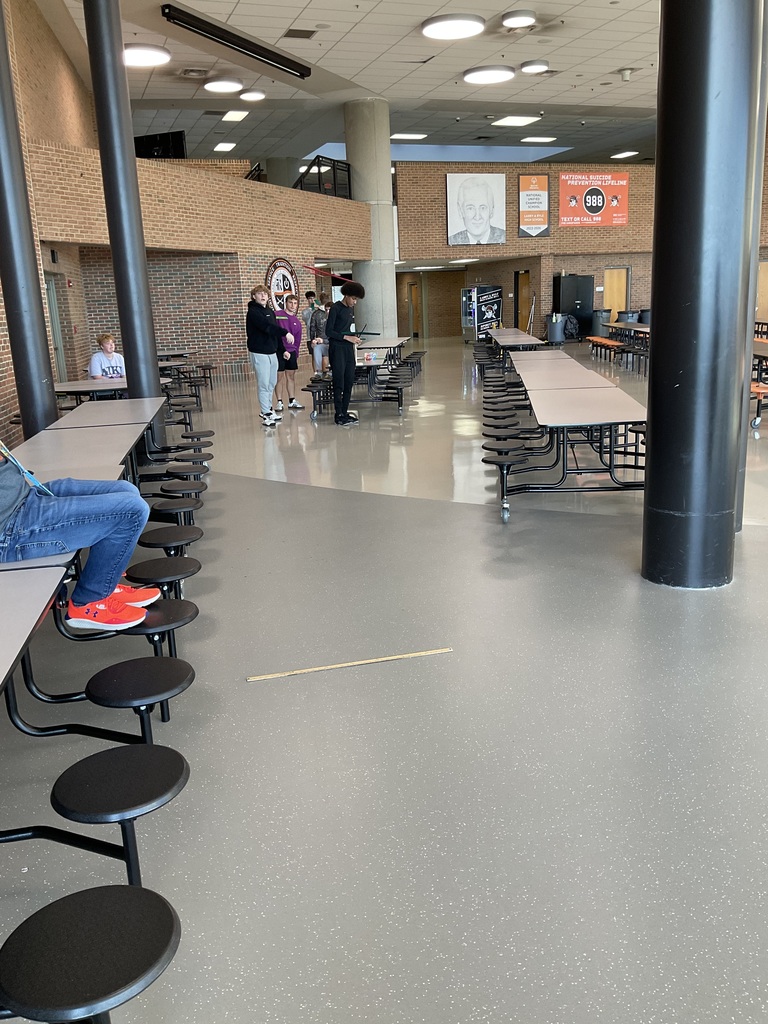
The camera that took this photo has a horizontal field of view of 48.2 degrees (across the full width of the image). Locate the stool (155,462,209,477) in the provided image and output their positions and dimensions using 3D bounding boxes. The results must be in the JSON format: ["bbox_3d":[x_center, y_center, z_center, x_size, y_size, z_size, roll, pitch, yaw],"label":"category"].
[{"bbox_3d":[-1.389,-0.105,6.175,0.312,0.437,0.312,-5,14,-9],"label":"stool"}]

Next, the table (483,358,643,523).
[{"bbox_3d":[1.800,-1.099,8.994,1.490,0.735,7.390,-1,14,7],"label":"table"}]

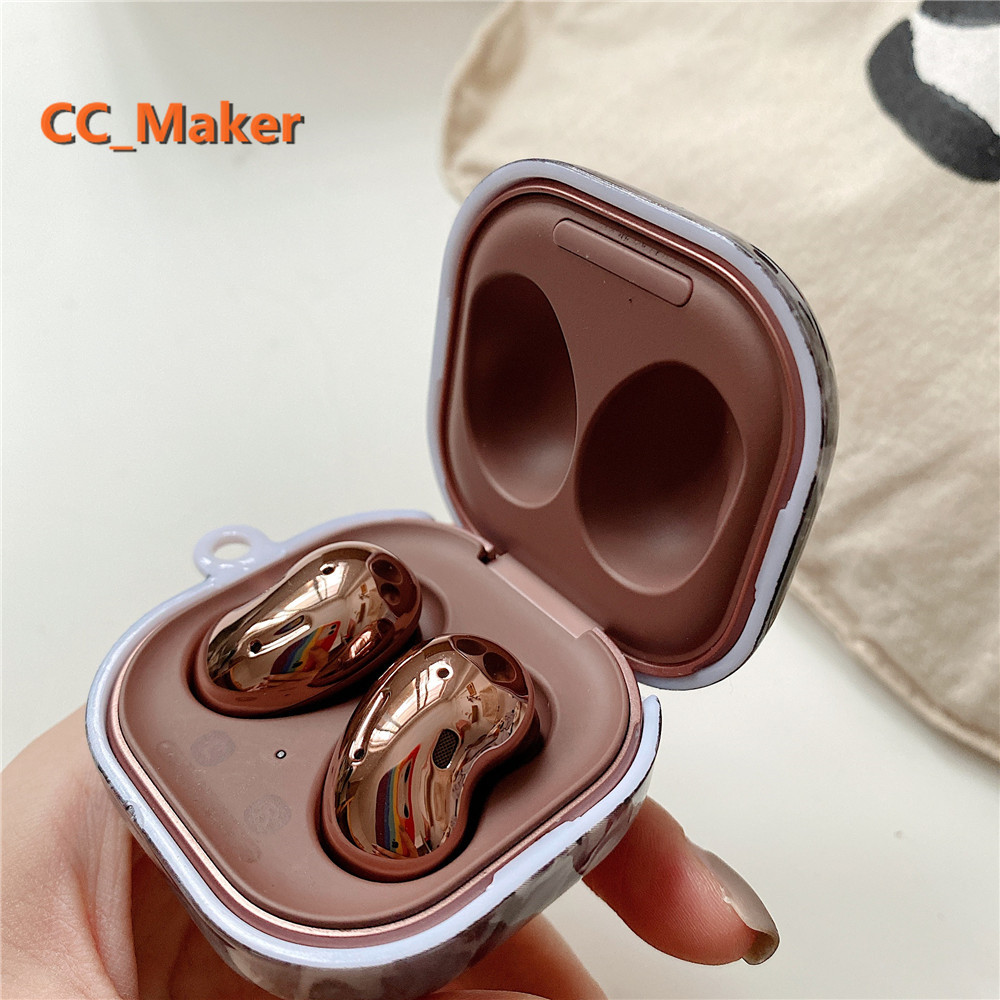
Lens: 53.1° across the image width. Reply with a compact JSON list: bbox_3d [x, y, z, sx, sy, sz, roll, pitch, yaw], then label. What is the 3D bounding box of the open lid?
[{"bbox_3d":[0.014,-0.009,0.114,0.013,0.053,0.053,-21,44,-37],"label":"open lid"}]

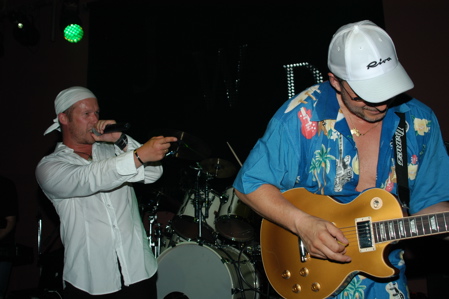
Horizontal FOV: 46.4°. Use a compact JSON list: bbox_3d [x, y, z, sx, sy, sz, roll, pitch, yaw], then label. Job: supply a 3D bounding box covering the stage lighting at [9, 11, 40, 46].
[{"bbox_3d":[-1.830,-1.110,4.800,0.230,0.230,0.280,4,30,-46],"label":"stage lighting"}]

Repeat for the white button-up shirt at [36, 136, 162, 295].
[{"bbox_3d":[-0.535,0.275,2.270,0.530,0.700,0.460,1,-7,-38],"label":"white button-up shirt"}]

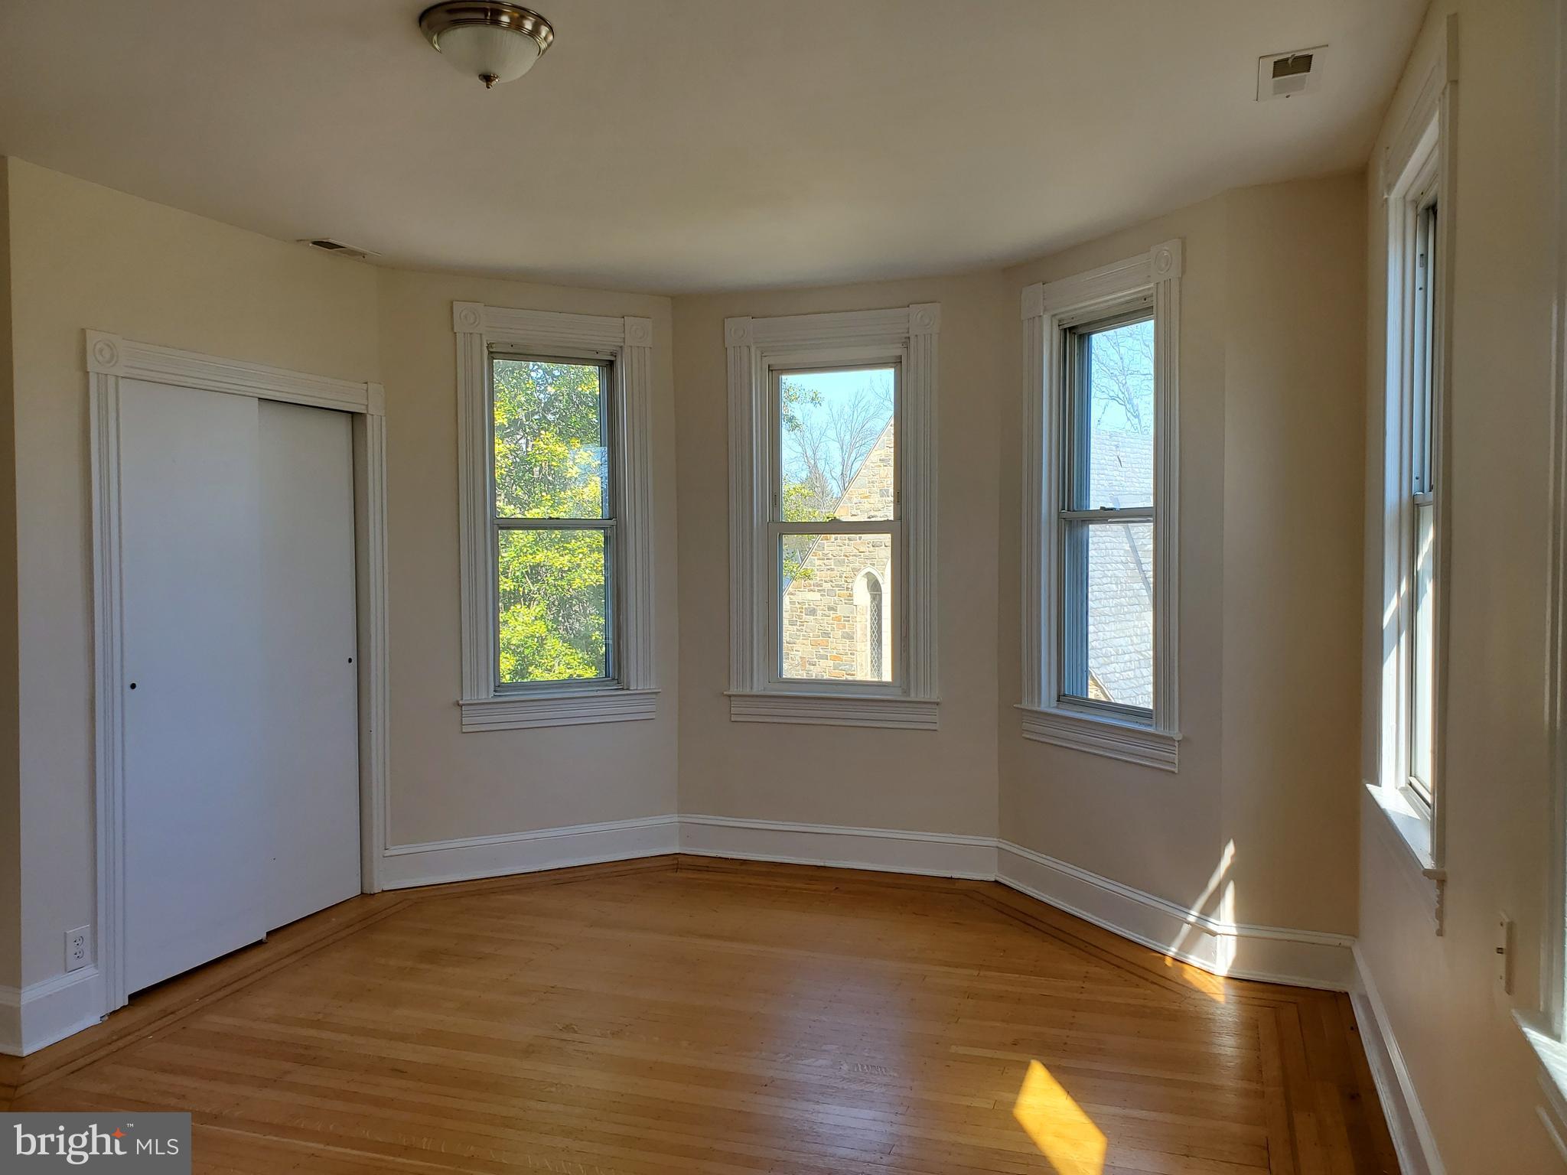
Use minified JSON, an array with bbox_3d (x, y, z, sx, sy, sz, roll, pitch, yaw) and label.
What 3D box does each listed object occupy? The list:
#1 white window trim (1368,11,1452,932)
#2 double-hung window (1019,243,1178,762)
[{"bbox_3d":[1.453,-0.224,2.727,0.130,1.817,0.890,0,2,20],"label":"white window trim"},{"bbox_3d":[1.181,-0.282,4.389,0.130,1.817,0.910,-1,2,-25],"label":"double-hung window"}]

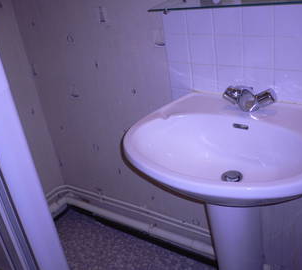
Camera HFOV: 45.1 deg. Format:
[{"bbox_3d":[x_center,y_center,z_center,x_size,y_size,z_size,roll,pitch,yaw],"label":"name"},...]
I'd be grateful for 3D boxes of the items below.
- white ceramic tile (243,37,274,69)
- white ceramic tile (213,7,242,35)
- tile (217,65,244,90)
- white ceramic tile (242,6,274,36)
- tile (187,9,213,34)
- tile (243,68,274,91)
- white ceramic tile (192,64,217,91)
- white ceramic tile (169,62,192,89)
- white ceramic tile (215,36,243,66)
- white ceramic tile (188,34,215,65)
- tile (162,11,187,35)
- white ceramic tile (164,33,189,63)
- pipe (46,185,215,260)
[{"bbox_3d":[0.342,-0.262,1.153,0.099,0.099,0.010,12,34,35],"label":"white ceramic tile"},{"bbox_3d":[0.245,-0.371,1.165,0.100,0.100,0.008,13,33,38],"label":"white ceramic tile"},{"bbox_3d":[0.274,-0.189,1.254,0.100,0.100,0.008,13,33,38],"label":"tile"},{"bbox_3d":[0.328,-0.351,1.107,0.099,0.099,0.010,12,34,35],"label":"white ceramic tile"},{"bbox_3d":[0.167,-0.389,1.227,0.100,0.100,0.008,13,33,38],"label":"tile"},{"bbox_3d":[0.353,-0.171,1.192,0.100,0.100,0.008,13,33,38],"label":"tile"},{"bbox_3d":[0.195,-0.208,1.316,0.100,0.100,0.008,13,33,38],"label":"white ceramic tile"},{"bbox_3d":[0.116,-0.226,1.378,0.100,0.100,0.008,13,33,38],"label":"white ceramic tile"},{"bbox_3d":[0.261,-0.279,1.211,0.099,0.099,0.010,12,34,35],"label":"white ceramic tile"},{"bbox_3d":[0.180,-0.296,1.269,0.099,0.099,0.010,12,34,35],"label":"white ceramic tile"},{"bbox_3d":[0.087,-0.402,1.280,0.099,0.099,0.010,12,34,35],"label":"tile"},{"bbox_3d":[0.102,-0.317,1.334,0.100,0.100,0.008,13,33,38],"label":"white ceramic tile"},{"bbox_3d":[-0.154,0.462,1.921,1.050,0.177,0.167,12,34,35],"label":"pipe"}]

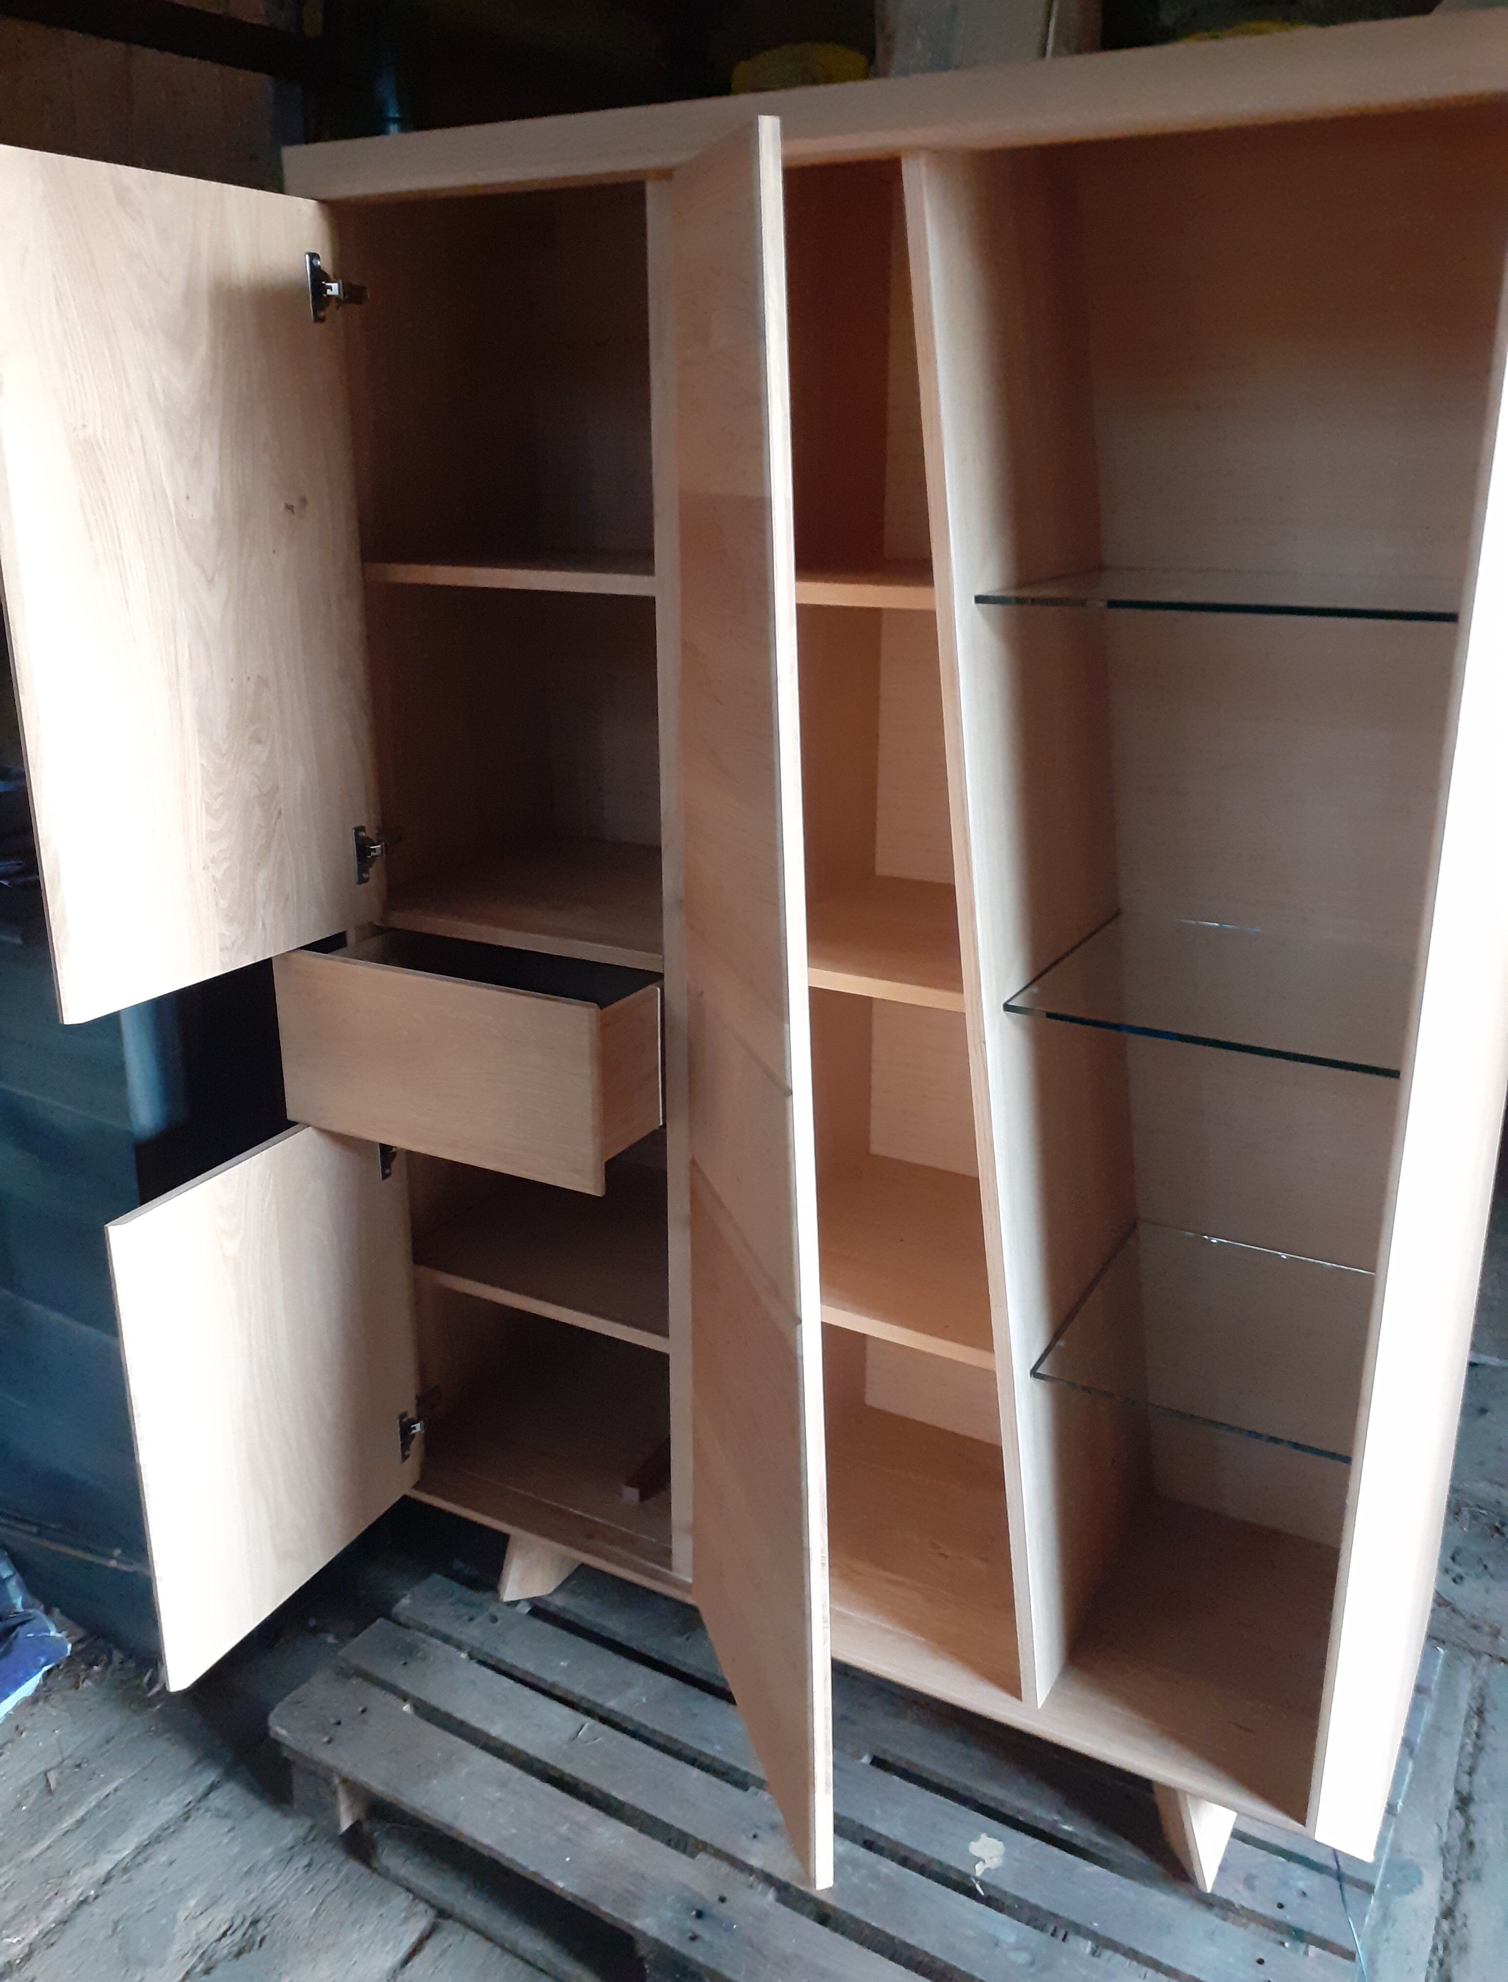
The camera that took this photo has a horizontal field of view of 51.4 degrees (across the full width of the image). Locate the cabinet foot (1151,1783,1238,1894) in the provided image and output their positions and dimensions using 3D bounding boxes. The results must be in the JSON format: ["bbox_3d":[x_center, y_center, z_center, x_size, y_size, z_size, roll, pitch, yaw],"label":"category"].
[{"bbox_3d":[0.469,0.856,1.670,0.105,0.133,0.115,10,20,27],"label":"cabinet foot"}]

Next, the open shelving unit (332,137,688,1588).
[{"bbox_3d":[-0.160,-0.093,1.892,0.412,1.506,0.448,10,20,27],"label":"open shelving unit"}]

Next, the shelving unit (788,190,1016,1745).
[{"bbox_3d":[0.197,-0.031,1.710,0.421,1.504,0.448,10,20,27],"label":"shelving unit"}]

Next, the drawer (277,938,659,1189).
[{"bbox_3d":[-0.249,0.031,1.815,0.424,0.193,0.385,10,20,27],"label":"drawer"}]

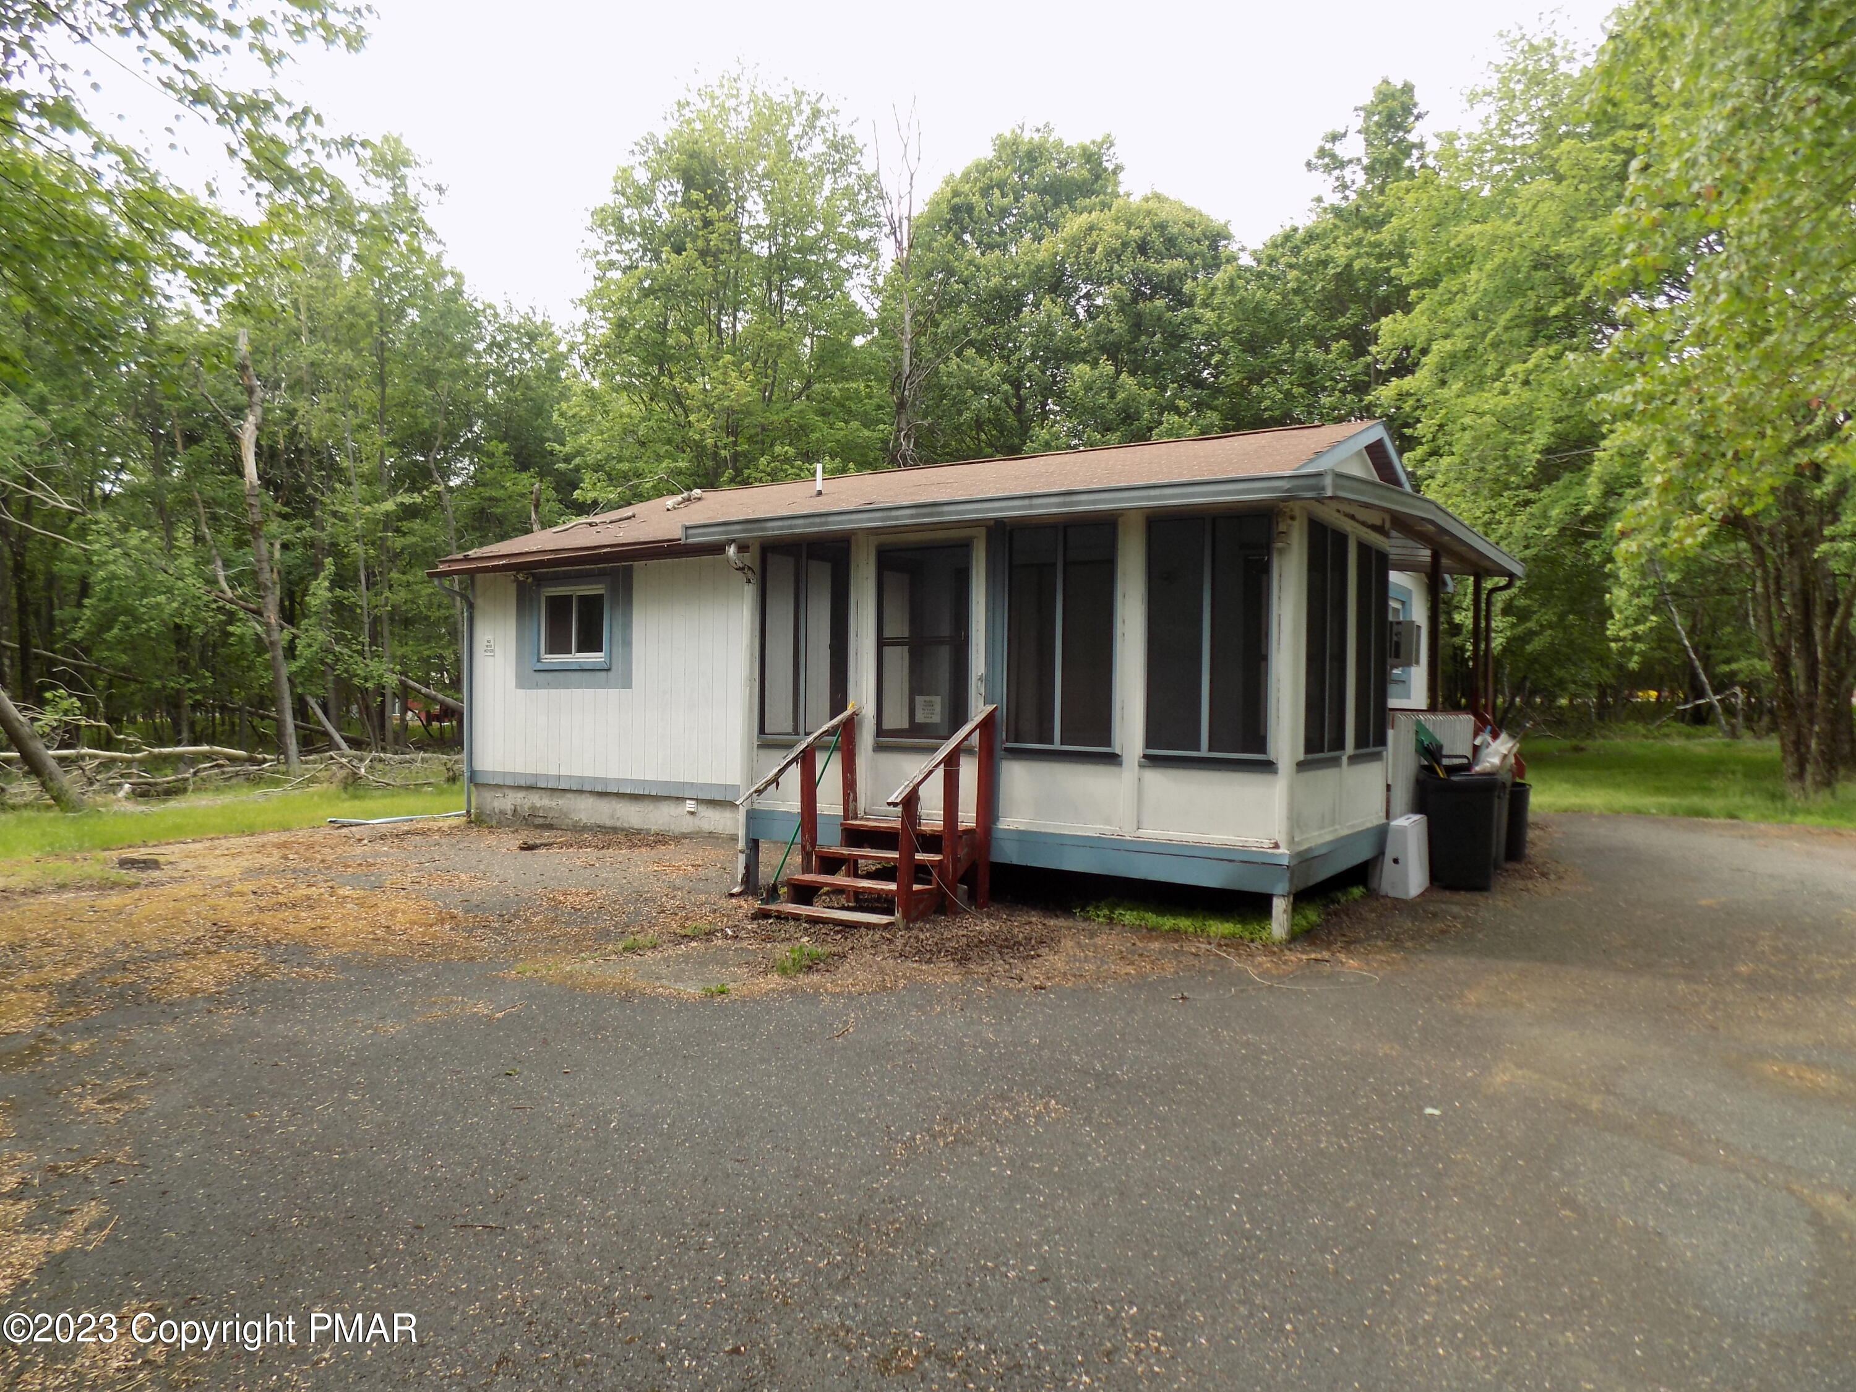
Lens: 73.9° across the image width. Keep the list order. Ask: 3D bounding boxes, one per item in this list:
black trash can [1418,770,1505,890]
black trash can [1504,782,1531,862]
[{"bbox_3d":[4.279,1.056,9.954,0.540,0.940,0.600,1,0,7],"label":"black trash can"},{"bbox_3d":[5.414,1.180,11.576,0.500,0.710,0.500,1,0,25],"label":"black trash can"}]

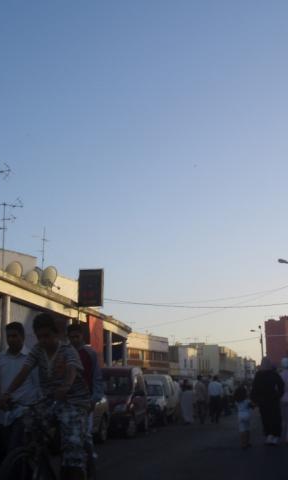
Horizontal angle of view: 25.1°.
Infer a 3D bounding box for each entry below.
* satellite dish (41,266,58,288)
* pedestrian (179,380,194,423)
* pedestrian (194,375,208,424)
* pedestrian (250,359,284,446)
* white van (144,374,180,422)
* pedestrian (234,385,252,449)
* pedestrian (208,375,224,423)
[{"bbox_3d":[-3.318,1.317,22.721,0.320,0.800,0.740,-12,-18,39],"label":"satellite dish"},{"bbox_3d":[1.583,6.066,24.192,0.500,1.580,0.420,-2,-14,6],"label":"pedestrian"},{"bbox_3d":[2.189,6.107,24.751,0.500,1.740,0.380,-3,-14,10],"label":"pedestrian"},{"bbox_3d":[2.421,3.132,12.592,0.600,1.630,0.450,-3,-14,8],"label":"pedestrian"},{"bbox_3d":[0.246,6.255,25.326,1.700,1.800,4.100,-3,-14,8],"label":"white van"},{"bbox_3d":[1.805,3.218,11.804,0.380,1.100,0.320,-3,-14,8],"label":"pedestrian"},{"bbox_3d":[2.755,6.136,24.894,0.520,1.740,0.380,-3,-14,10],"label":"pedestrian"}]

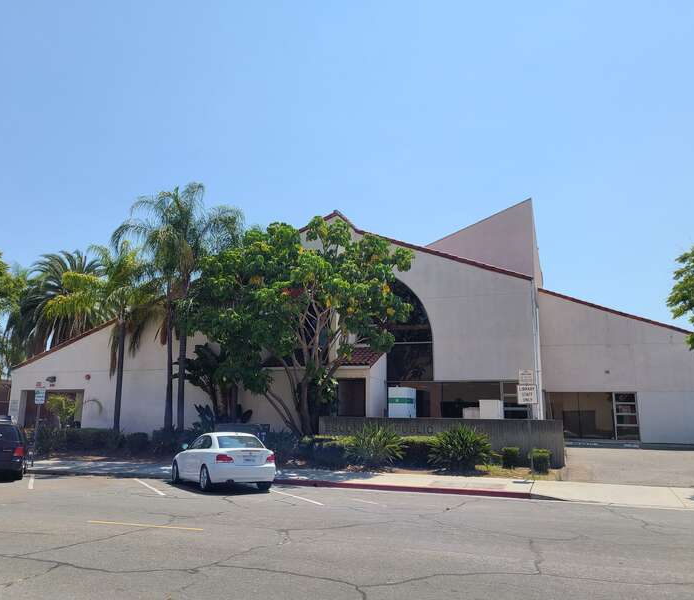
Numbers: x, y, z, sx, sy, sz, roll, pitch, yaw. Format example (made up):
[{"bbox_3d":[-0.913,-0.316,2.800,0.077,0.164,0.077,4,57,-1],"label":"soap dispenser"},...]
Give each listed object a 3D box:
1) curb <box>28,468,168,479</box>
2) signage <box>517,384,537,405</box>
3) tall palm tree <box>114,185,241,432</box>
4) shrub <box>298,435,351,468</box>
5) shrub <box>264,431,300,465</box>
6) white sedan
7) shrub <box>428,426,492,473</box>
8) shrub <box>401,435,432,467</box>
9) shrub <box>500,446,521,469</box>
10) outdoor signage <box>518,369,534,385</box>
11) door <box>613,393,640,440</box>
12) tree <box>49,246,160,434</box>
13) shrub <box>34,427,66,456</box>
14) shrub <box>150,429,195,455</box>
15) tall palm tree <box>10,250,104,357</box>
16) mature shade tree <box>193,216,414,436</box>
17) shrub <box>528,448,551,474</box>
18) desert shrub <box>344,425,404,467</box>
[{"bbox_3d":[-7.756,5.334,18.633,5.083,0.150,0.200,-3,-13,15],"label":"curb"},{"bbox_3d":[5.690,2.972,18.900,0.610,0.600,0.030,-3,-13,15],"label":"signage"},{"bbox_3d":[-9.136,0.134,31.474,6.854,13.329,6.501,-3,-13,17],"label":"tall palm tree"},{"bbox_3d":[-0.779,5.015,19.916,1.650,1.055,1.150,-3,-11,20],"label":"shrub"},{"bbox_3d":[-2.453,5.523,22.500,1.300,1.250,1.200,-3,-13,15],"label":"shrub"},{"bbox_3d":[-3.478,4.430,16.607,1.770,1.420,4.370,7,-14,-30],"label":"white sedan"},{"bbox_3d":[3.550,4.720,18.962,2.000,1.364,1.900,-3,-11,20],"label":"shrub"},{"bbox_3d":[2.531,5.597,22.200,1.150,1.100,1.050,-3,-13,15],"label":"shrub"},{"bbox_3d":[5.904,5.688,21.700,0.750,0.780,0.720,-3,-13,15],"label":"shrub"},{"bbox_3d":[5.654,2.419,18.950,0.440,0.480,0.030,-3,-13,15],"label":"outdoor signage"},{"bbox_3d":[12.444,5.180,26.725,0.980,2.084,0.100,-3,-11,20],"label":"door"},{"bbox_3d":[-10.425,1.995,26.667,4.600,9.200,4.600,-3,-13,15],"label":"tree"},{"bbox_3d":[-11.635,5.534,23.500,1.120,1.130,1.050,-3,-13,15],"label":"shrub"},{"bbox_3d":[-6.699,5.510,23.068,1.680,1.090,1.150,-3,-11,20],"label":"shrub"},{"bbox_3d":[-22.773,2.710,47.268,7.200,13.634,7.000,-3,-11,20],"label":"tall palm tree"},{"bbox_3d":[-1.587,1.393,21.915,7.700,8.795,7.100,-3,-11,20],"label":"mature shade tree"},{"bbox_3d":[5.930,4.973,18.512,0.750,0.746,0.750,-3,-11,20],"label":"shrub"},{"bbox_3d":[1.007,5.327,22.000,2.000,1.500,1.900,-3,-13,15],"label":"desert shrub"}]

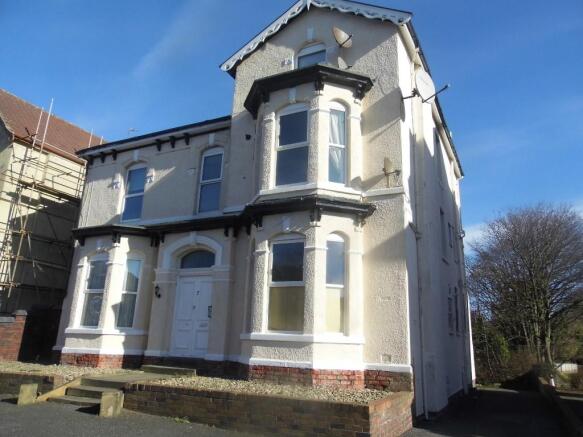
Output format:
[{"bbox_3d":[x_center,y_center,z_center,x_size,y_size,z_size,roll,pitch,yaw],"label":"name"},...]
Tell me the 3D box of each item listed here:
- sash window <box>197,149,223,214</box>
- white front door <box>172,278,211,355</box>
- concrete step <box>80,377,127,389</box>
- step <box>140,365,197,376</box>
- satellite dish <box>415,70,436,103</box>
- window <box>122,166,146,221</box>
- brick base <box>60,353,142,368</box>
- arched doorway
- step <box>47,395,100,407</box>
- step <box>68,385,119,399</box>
[{"bbox_3d":[-2.276,-1.080,11.964,0.751,1.943,0.140,-6,-17,26],"label":"sash window"},{"bbox_3d":[-2.697,2.635,11.430,1.231,2.115,0.140,-6,-17,26],"label":"white front door"},{"bbox_3d":[-3.759,3.417,8.709,1.287,0.134,0.360,-6,-17,26],"label":"concrete step"},{"bbox_3d":[-2.813,3.637,10.060,1.584,0.149,0.403,-5,-17,25],"label":"step"},{"bbox_3d":[2.974,-2.908,9.345,0.720,0.739,0.192,13,-19,-36],"label":"satellite dish"},{"bbox_3d":[-4.941,-0.799,13.260,0.834,1.814,0.140,-6,-17,26],"label":"window"},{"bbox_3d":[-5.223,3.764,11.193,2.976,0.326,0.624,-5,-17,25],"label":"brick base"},{"bbox_3d":[-2.507,2.149,10.903,1.354,2.784,0.365,-5,-17,25],"label":"arched doorway"},{"bbox_3d":[-3.818,3.361,7.718,1.286,0.077,0.422,-5,-17,25],"label":"step"},{"bbox_3d":[-3.727,3.380,8.126,1.181,0.131,0.413,-5,-17,25],"label":"step"}]

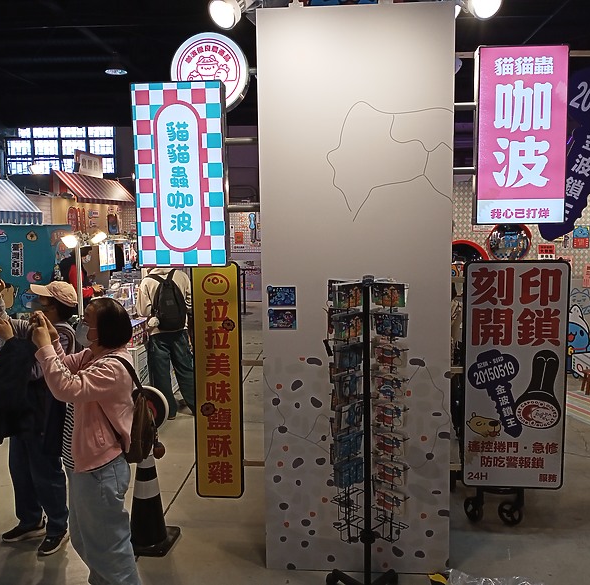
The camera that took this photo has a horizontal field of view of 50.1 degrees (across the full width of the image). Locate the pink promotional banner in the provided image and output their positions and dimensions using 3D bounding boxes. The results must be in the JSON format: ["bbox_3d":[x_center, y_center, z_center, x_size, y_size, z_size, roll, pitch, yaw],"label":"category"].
[{"bbox_3d":[1.138,-0.783,3.202,0.433,0.861,0.120,0,6,4],"label":"pink promotional banner"}]

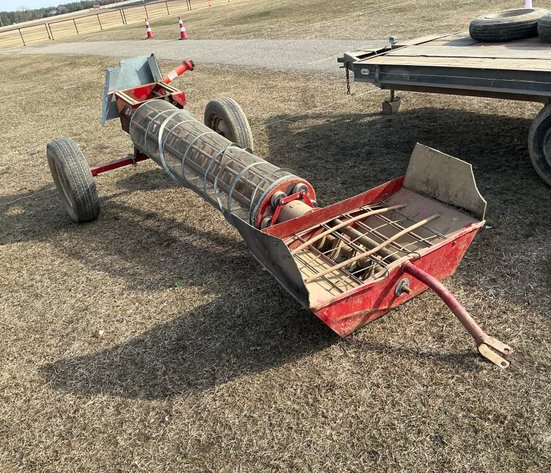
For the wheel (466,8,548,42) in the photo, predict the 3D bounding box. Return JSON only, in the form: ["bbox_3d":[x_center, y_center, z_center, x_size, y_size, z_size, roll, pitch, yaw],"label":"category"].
[{"bbox_3d":[2.165,-1.945,4.710,0.690,0.180,0.690,3,29,24],"label":"wheel"}]

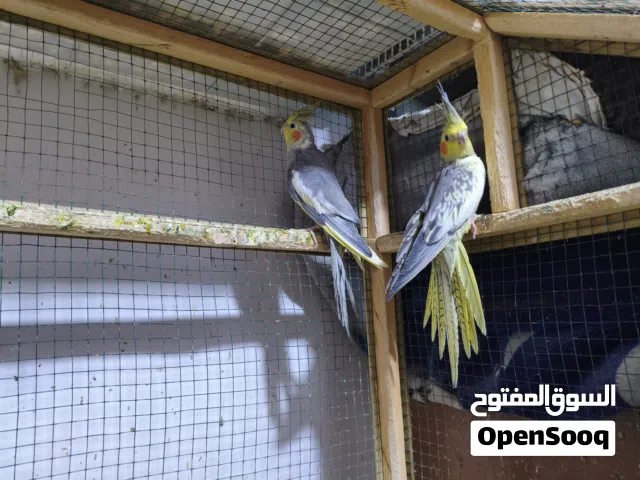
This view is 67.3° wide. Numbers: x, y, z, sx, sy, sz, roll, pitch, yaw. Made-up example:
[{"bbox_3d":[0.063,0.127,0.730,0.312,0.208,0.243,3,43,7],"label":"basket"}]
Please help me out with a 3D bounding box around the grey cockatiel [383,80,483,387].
[{"bbox_3d":[0.133,-0.004,0.540,0.078,0.325,0.120,-8,-10,43],"label":"grey cockatiel"}]

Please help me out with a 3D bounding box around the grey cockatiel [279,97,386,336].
[{"bbox_3d":[0.019,-0.027,0.625,0.077,0.295,0.140,6,-10,-40],"label":"grey cockatiel"}]

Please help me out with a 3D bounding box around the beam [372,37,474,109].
[{"bbox_3d":[0.136,-0.217,0.640,0.026,0.030,0.180,4,-9,-31],"label":"beam"}]

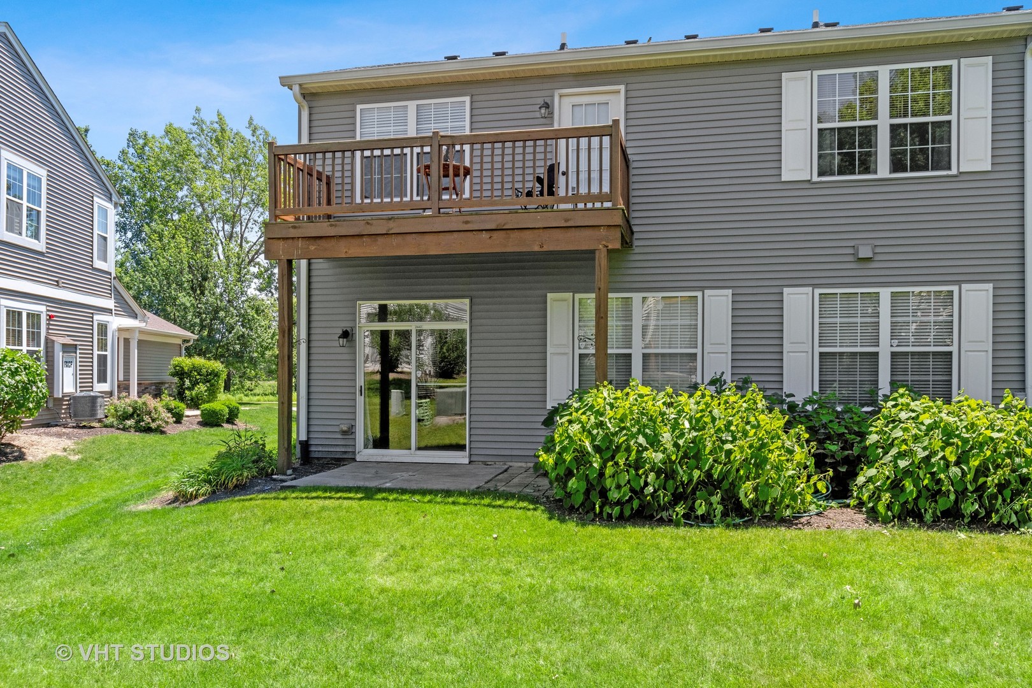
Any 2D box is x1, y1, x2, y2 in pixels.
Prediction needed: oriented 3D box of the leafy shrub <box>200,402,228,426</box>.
[{"bbox_3d":[-7.463,1.706,19.100,0.740,0.610,0.740,1,-1,-27],"label":"leafy shrub"}]

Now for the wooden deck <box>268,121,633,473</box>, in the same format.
[{"bbox_3d":[-0.846,-0.471,10.786,4.850,4.470,1.800,0,-1,12],"label":"wooden deck"}]

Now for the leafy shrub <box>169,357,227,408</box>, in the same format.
[{"bbox_3d":[-10.277,1.255,25.000,1.850,1.680,1.600,1,-1,-27],"label":"leafy shrub"}]

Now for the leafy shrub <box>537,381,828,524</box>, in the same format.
[{"bbox_3d":[1.732,1.095,8.322,3.000,1.330,1.600,0,-1,12],"label":"leafy shrub"}]

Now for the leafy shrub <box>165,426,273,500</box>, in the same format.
[{"bbox_3d":[-3.560,1.463,9.691,0.900,0.700,1.700,0,-1,12],"label":"leafy shrub"}]

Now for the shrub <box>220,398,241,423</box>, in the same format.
[{"bbox_3d":[-7.467,1.702,20.100,0.680,0.640,0.680,1,-1,-27],"label":"shrub"}]

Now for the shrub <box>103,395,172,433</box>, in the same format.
[{"bbox_3d":[-8.406,1.539,17.200,1.500,0.820,1.300,1,-1,-27],"label":"shrub"}]

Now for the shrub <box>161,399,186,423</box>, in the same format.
[{"bbox_3d":[-8.799,1.691,19.800,0.750,0.640,0.720,1,-1,-27],"label":"shrub"}]

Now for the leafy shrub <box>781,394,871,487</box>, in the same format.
[{"bbox_3d":[3.912,1.190,9.600,1.350,1.150,1.100,0,-1,12],"label":"leafy shrub"}]

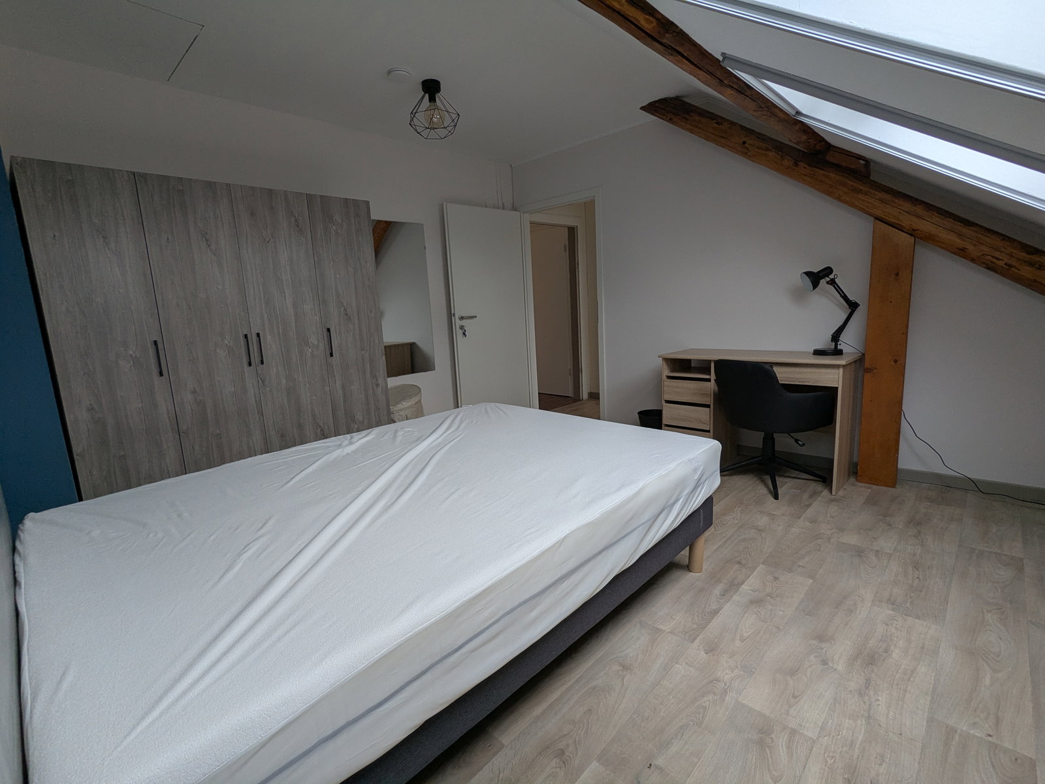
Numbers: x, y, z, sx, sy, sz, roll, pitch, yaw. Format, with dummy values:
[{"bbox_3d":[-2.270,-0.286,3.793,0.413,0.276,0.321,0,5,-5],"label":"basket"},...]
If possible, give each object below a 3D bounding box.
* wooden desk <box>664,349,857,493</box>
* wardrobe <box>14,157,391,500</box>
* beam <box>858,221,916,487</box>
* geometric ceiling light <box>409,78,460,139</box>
[{"bbox_3d":[1.493,0.130,3.135,0.470,0.748,1.085,-12,14,-44],"label":"wooden desk"},{"bbox_3d":[-1.677,-0.219,2.887,1.610,1.835,0.520,-12,14,-44],"label":"wardrobe"},{"bbox_3d":[2.059,-0.204,2.720,0.165,1.484,0.178,-12,14,-44],"label":"beam"},{"bbox_3d":[-0.527,-1.680,2.854,0.285,0.275,0.285,-3,10,0],"label":"geometric ceiling light"}]

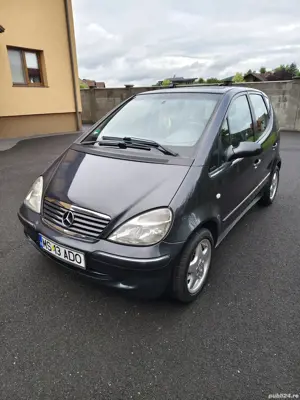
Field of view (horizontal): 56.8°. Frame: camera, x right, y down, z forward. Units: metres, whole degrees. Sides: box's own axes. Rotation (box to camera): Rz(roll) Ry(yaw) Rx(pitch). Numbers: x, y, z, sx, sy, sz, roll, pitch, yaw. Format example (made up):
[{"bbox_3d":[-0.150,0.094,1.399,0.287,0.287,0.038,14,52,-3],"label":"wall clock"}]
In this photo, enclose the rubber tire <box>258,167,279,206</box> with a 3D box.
[{"bbox_3d":[1.696,-0.204,4.013,0.195,0.578,0.578,13,24,33],"label":"rubber tire"}]

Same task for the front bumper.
[{"bbox_3d":[-0.545,0.361,2.171,1.660,0.410,0.400,13,24,33],"label":"front bumper"}]

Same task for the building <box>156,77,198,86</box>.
[{"bbox_3d":[5.698,-23.465,60.366,10.000,5.872,9.000,1,20,5],"label":"building"}]

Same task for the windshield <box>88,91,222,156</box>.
[{"bbox_3d":[0.037,-0.769,2.653,1.270,0.120,0.994,13,54,33],"label":"windshield"}]

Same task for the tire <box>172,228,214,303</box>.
[{"bbox_3d":[0.310,0.484,2.148,0.195,0.578,0.578,13,24,33],"label":"tire"}]

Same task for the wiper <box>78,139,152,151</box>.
[{"bbox_3d":[-0.342,-0.501,2.489,0.860,0.080,0.100,15,25,37],"label":"wiper"}]

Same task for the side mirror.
[{"bbox_3d":[0.765,-0.387,2.235,0.220,0.165,0.180,13,24,33],"label":"side mirror"}]

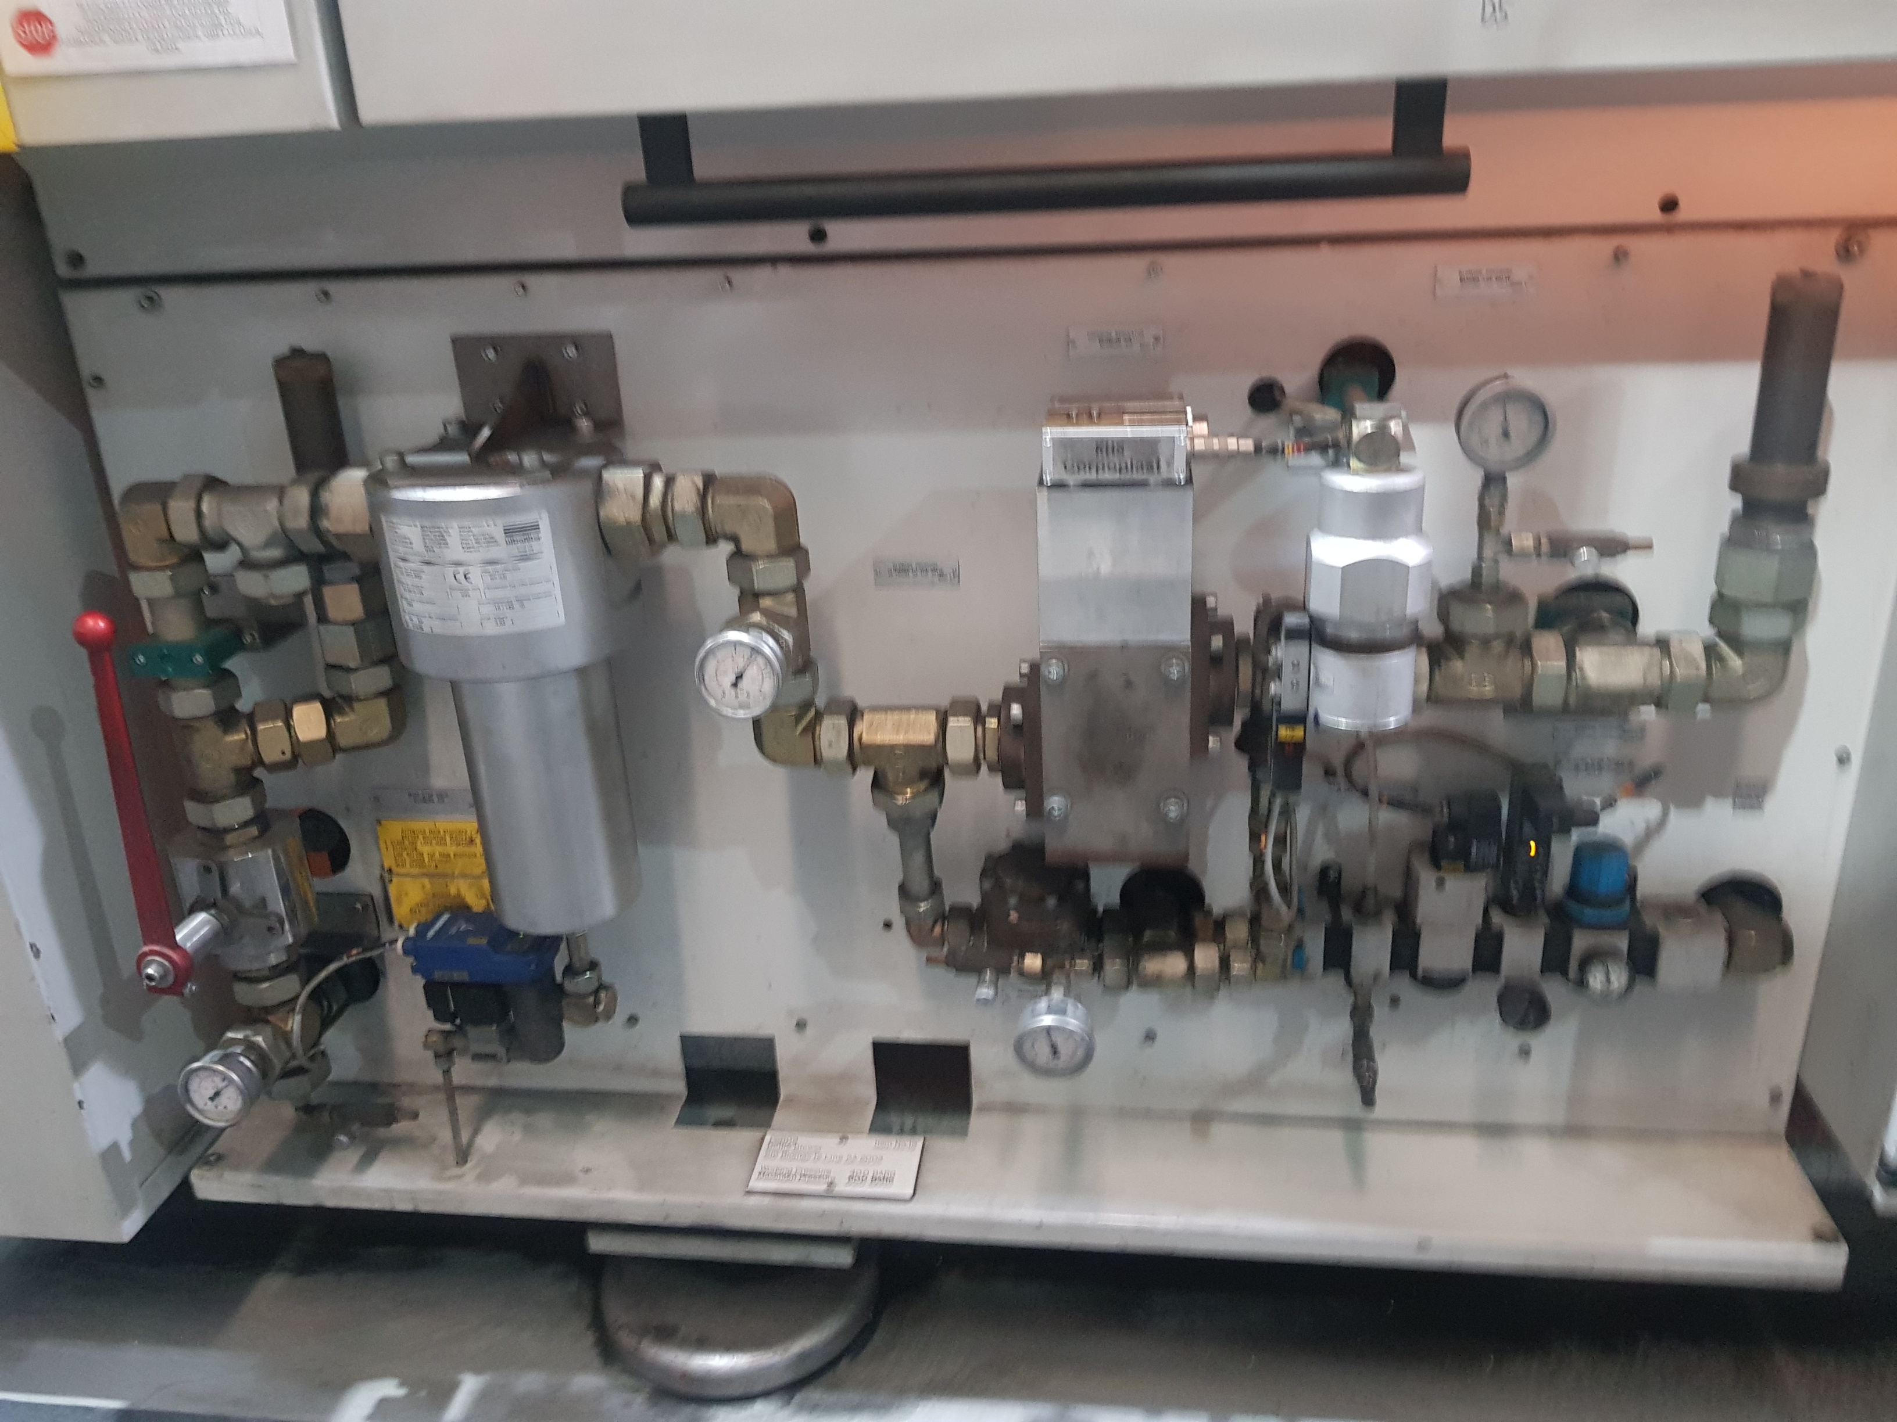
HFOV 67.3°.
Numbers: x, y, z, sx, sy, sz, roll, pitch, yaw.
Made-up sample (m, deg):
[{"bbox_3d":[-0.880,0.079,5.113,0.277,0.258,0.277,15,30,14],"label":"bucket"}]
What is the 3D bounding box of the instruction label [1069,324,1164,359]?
[{"bbox_3d":[0.115,-0.254,0.982,0.066,0.022,0.002,0,21,8],"label":"instruction label"}]

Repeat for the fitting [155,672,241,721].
[{"bbox_3d":[-0.682,-0.014,1.295,0.067,0.026,0.065,0,21,7],"label":"fitting"}]

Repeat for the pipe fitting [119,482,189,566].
[{"bbox_3d":[-0.657,-0.155,1.172,0.050,0.061,0.050,0,20,7],"label":"pipe fitting"}]

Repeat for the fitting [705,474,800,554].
[{"bbox_3d":[-0.159,-0.161,1.169,0.068,0.060,0.054,0,21,7],"label":"fitting"}]

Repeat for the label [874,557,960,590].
[{"bbox_3d":[-0.025,-0.109,1.133,0.068,0.021,0.002,0,22,8],"label":"label"}]

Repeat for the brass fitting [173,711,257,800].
[{"bbox_3d":[-0.640,0.036,1.241,0.055,0.066,0.055,0,20,7],"label":"brass fitting"}]

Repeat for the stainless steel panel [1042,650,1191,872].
[{"bbox_3d":[0.129,0.023,1.109,0.110,0.179,0.075,0,20,7],"label":"stainless steel panel"}]

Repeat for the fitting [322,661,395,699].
[{"bbox_3d":[-0.453,-0.023,1.096,0.052,0.023,0.052,0,22,8],"label":"fitting"}]

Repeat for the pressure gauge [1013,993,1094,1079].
[{"bbox_3d":[0.082,0.245,1.087,0.061,0.061,0.042,0,22,8],"label":"pressure gauge"}]

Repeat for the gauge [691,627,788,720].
[{"bbox_3d":[-0.139,-0.033,0.979,0.062,0.062,0.042,0,22,8],"label":"gauge"}]

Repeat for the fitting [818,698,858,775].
[{"bbox_3d":[-0.079,0.018,1.018,0.025,0.054,0.053,0,21,8],"label":"fitting"}]

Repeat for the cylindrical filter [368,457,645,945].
[{"bbox_3d":[-0.315,-0.006,1.084,0.165,0.360,0.165,-3,22,-1],"label":"cylindrical filter"}]

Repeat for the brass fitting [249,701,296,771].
[{"bbox_3d":[-0.517,0.019,1.094,0.025,0.051,0.051,-7,21,-12],"label":"brass fitting"}]

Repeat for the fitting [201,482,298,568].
[{"bbox_3d":[-0.519,-0.139,1.058,0.062,0.052,0.044,0,22,8],"label":"fitting"}]

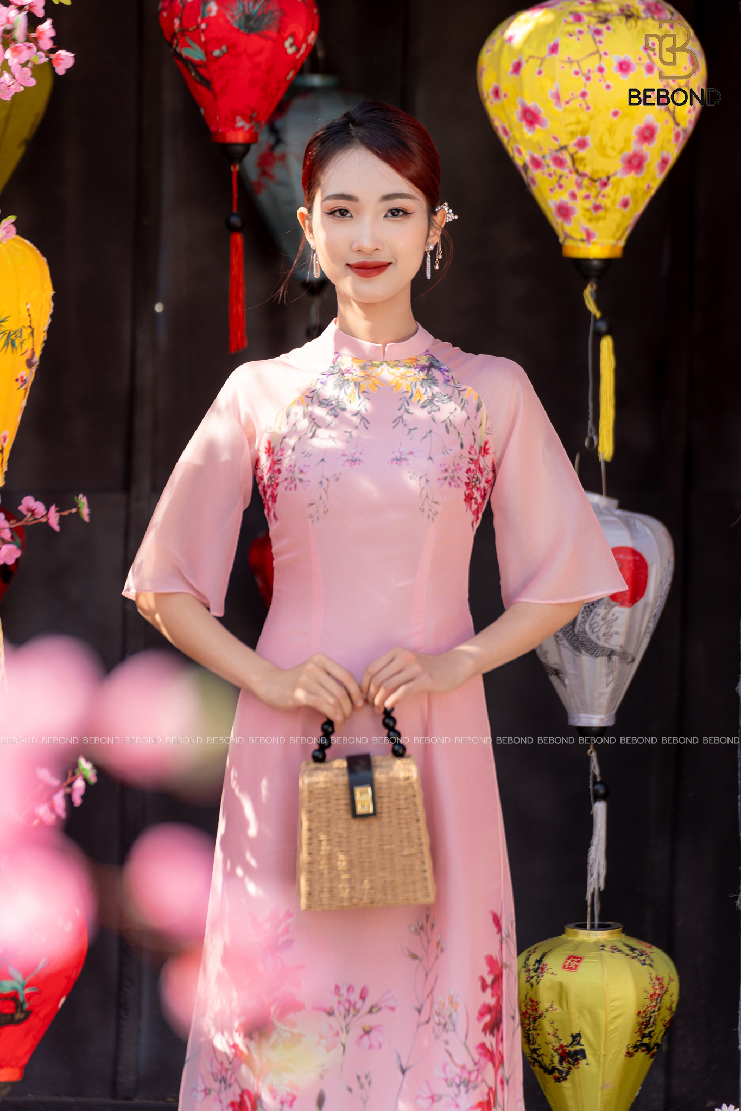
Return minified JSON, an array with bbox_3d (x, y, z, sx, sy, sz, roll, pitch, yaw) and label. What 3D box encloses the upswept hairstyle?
[{"bbox_3d":[-0.005,-0.426,5.060,0.200,0.232,0.215,1,3,0],"label":"upswept hairstyle"}]

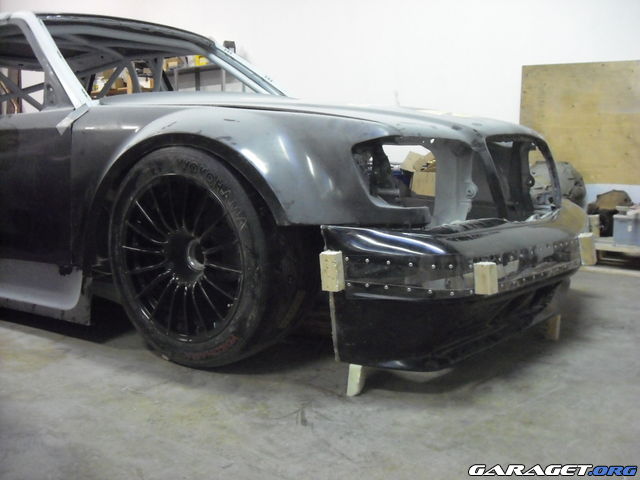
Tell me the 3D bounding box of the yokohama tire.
[{"bbox_3d":[-0.342,0.043,2.063,0.645,0.645,0.250,5,10,34],"label":"yokohama tire"}]

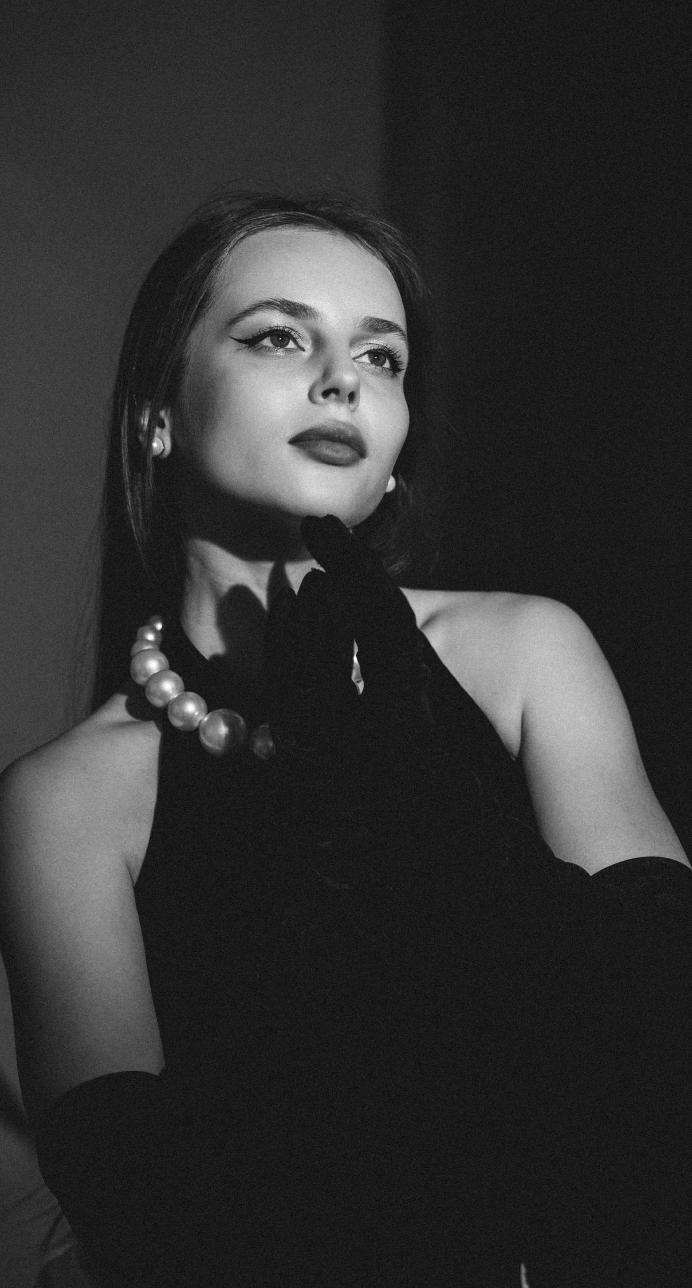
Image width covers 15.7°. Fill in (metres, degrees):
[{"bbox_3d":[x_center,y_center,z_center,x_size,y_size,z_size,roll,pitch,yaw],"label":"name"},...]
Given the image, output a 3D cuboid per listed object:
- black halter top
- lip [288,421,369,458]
[{"bbox_3d":[-0.007,0.192,1.510,0.280,0.430,0.205,-4,-5,-20],"label":"black halter top"},{"bbox_3d":[-0.007,-0.116,1.447,0.050,0.023,0.020,9,-19,-19],"label":"lip"}]

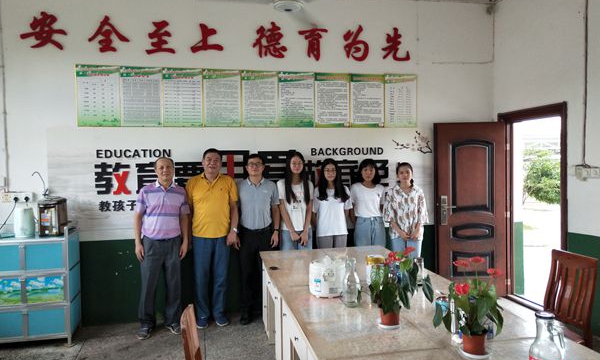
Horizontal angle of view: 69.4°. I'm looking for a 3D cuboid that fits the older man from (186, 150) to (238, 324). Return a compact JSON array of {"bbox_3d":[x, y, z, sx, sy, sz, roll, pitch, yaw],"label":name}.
[{"bbox_3d":[-0.859,0.563,4.318,0.512,1.750,0.320,-1,2,-10],"label":"older man"}]

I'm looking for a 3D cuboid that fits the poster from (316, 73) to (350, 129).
[{"bbox_3d":[0.365,-0.872,4.729,0.409,0.599,0.020,-1,2,-12],"label":"poster"}]

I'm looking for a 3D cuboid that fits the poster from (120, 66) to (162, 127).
[{"bbox_3d":[-1.572,-0.825,4.301,0.391,0.600,0.012,-1,2,-13],"label":"poster"}]

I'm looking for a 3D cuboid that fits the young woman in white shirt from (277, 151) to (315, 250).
[{"bbox_3d":[-0.040,0.566,4.481,0.419,1.707,0.280,-1,2,-6],"label":"young woman in white shirt"}]

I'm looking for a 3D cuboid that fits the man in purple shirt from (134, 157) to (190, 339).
[{"bbox_3d":[-1.295,0.620,4.115,0.504,1.665,0.320,-1,2,-15],"label":"man in purple shirt"}]

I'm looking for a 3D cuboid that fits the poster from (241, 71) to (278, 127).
[{"bbox_3d":[-0.415,-0.854,4.565,0.387,0.599,0.020,-1,2,-12],"label":"poster"}]

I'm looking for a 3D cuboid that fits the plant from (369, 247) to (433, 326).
[{"bbox_3d":[0.469,0.501,2.017,0.293,0.372,0.269,0,2,12],"label":"plant"}]

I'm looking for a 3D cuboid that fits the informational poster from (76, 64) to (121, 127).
[{"bbox_3d":[-1.954,-0.816,4.216,0.392,0.600,0.012,-1,2,-13],"label":"informational poster"}]

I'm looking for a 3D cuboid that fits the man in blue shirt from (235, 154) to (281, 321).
[{"bbox_3d":[-0.410,0.584,4.413,0.458,1.686,0.300,-1,2,-8],"label":"man in blue shirt"}]

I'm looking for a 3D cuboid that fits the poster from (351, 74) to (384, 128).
[{"bbox_3d":[0.761,-0.882,4.813,0.400,0.599,0.020,-1,2,-12],"label":"poster"}]

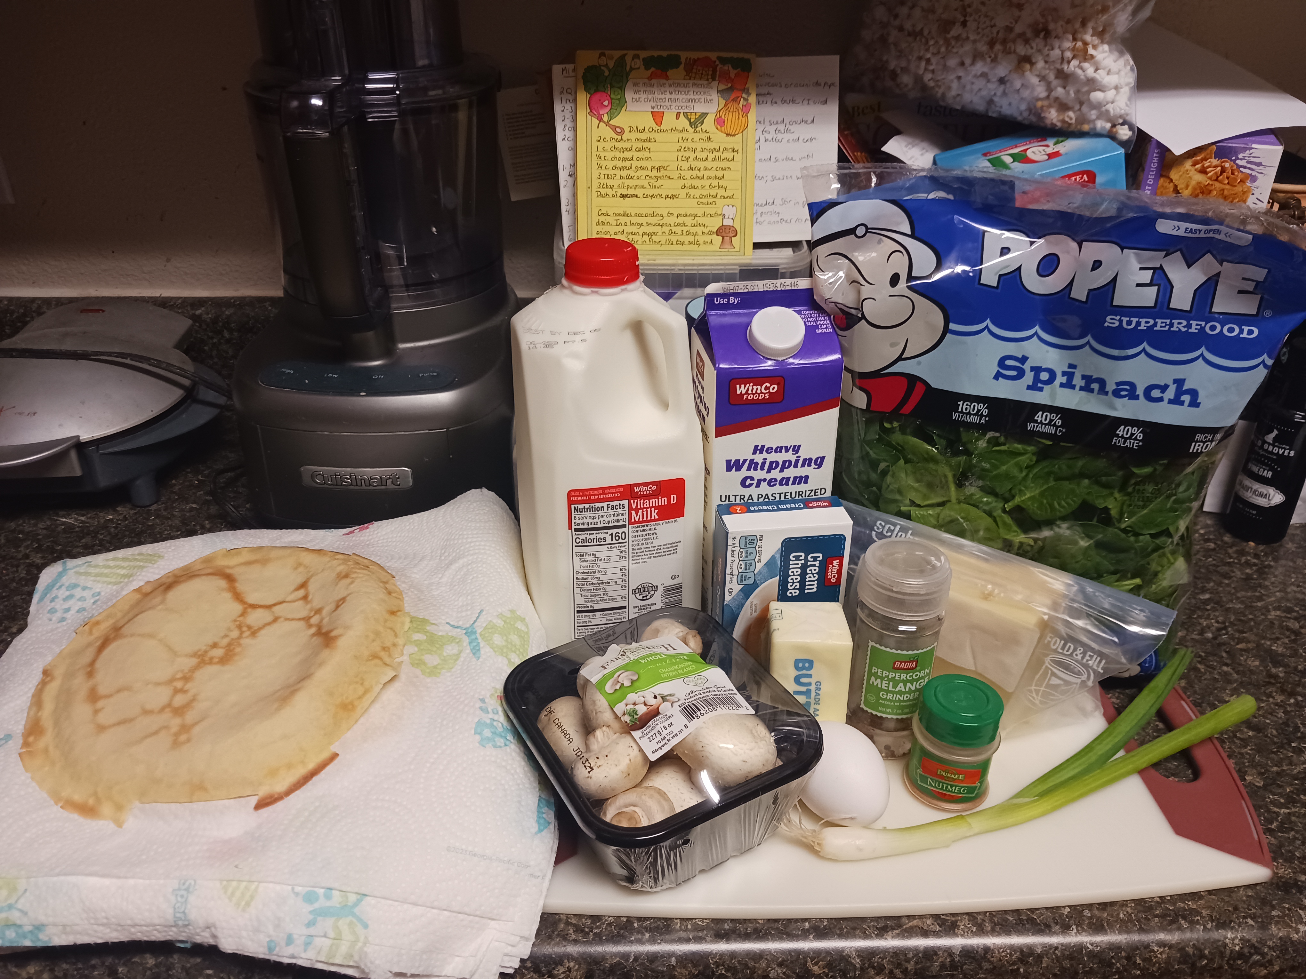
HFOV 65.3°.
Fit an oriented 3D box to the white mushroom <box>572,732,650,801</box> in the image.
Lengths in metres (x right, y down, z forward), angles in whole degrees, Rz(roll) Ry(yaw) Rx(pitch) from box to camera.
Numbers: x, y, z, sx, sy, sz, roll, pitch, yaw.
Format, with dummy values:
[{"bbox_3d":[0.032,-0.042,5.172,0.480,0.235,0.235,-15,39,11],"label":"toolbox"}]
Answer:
[{"bbox_3d":[-0.020,0.132,0.483,0.037,0.034,0.037,0,25,0],"label":"white mushroom"}]

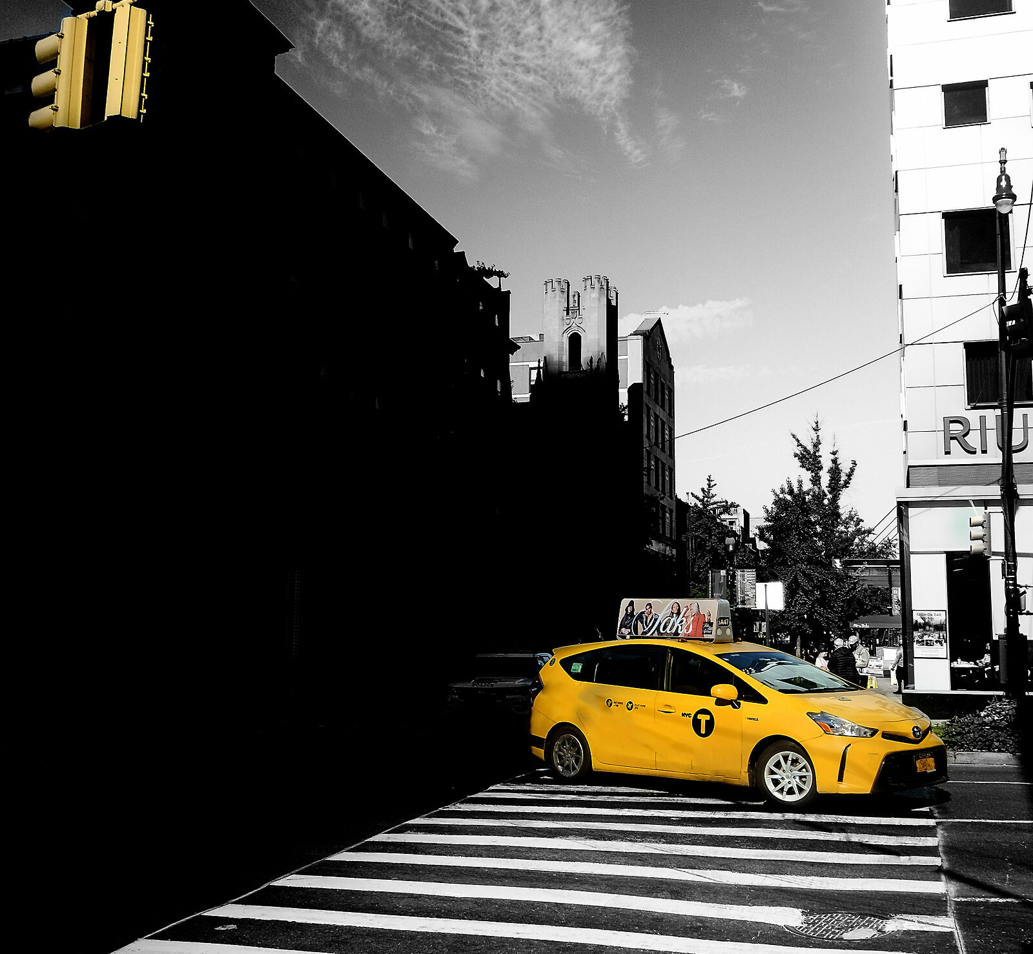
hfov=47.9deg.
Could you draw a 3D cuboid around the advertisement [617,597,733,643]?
[{"bbox_3d":[1.780,1.625,13.120,1.340,0.455,0.360,-7,-10,43],"label":"advertisement"}]

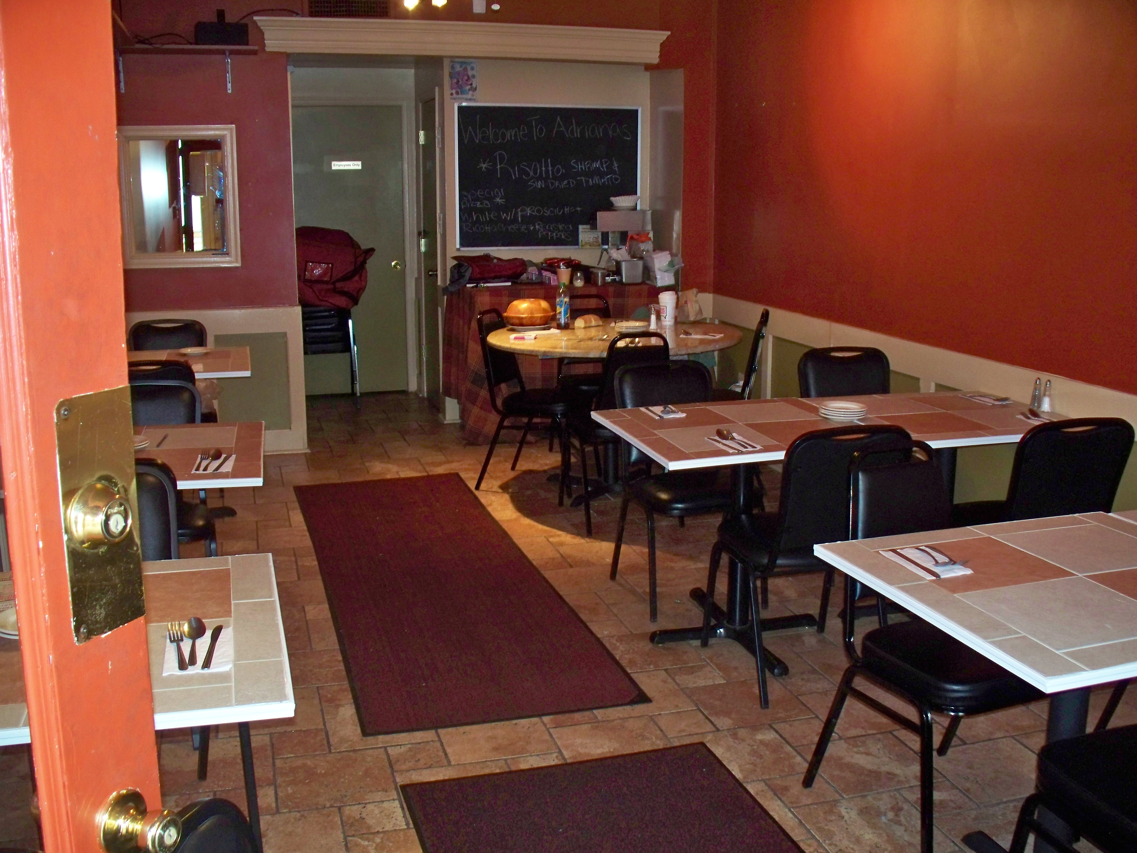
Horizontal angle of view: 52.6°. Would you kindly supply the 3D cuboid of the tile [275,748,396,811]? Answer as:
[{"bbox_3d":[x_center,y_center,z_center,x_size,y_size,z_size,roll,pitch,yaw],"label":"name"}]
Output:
[{"bbox_3d":[-0.604,0.912,2.967,0.290,0.010,0.290,-3,12,-16],"label":"tile"}]

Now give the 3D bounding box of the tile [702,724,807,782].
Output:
[{"bbox_3d":[0.474,0.921,3.211,0.312,0.010,0.300,-3,12,-16],"label":"tile"}]

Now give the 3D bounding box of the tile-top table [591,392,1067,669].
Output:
[{"bbox_3d":[0.989,0.355,4.115,1.700,0.780,0.810,-3,12,-15],"label":"tile-top table"}]

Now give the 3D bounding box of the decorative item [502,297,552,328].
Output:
[{"bbox_3d":[-0.220,-0.647,6.538,0.255,0.140,0.250,0,12,0],"label":"decorative item"}]

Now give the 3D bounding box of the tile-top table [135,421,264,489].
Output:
[{"bbox_3d":[-1.369,0.444,3.621,0.860,0.750,0.820,-3,12,-14],"label":"tile-top table"}]

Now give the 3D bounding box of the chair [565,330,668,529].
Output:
[{"bbox_3d":[0.240,-0.018,5.253,0.450,0.885,0.540,-3,12,-15],"label":"chair"}]

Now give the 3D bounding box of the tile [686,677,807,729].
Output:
[{"bbox_3d":[0.550,0.854,3.544,0.310,0.010,0.300,-3,12,-16],"label":"tile"}]

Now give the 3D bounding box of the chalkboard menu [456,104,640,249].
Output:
[{"bbox_3d":[-0.116,-1.615,7.477,1.230,0.922,0.020,-3,12,-16],"label":"chalkboard menu"}]

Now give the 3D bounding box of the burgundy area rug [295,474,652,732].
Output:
[{"bbox_3d":[-0.574,0.553,4.638,0.855,0.010,2.847,-3,12,-17],"label":"burgundy area rug"}]

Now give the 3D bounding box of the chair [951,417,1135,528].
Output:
[{"bbox_3d":[1.541,0.346,3.864,0.460,0.870,0.540,-2,12,-10],"label":"chair"}]

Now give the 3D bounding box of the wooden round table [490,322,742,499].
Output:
[{"bbox_3d":[0.230,-0.090,5.899,1.270,0.760,1.270,0,12,0],"label":"wooden round table"}]

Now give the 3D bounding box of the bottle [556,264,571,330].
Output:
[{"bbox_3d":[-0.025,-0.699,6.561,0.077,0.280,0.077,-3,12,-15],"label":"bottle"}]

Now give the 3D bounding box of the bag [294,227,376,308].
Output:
[{"bbox_3d":[-1.619,-1.083,7.805,0.580,0.523,0.450,-3,12,-16],"label":"bag"}]

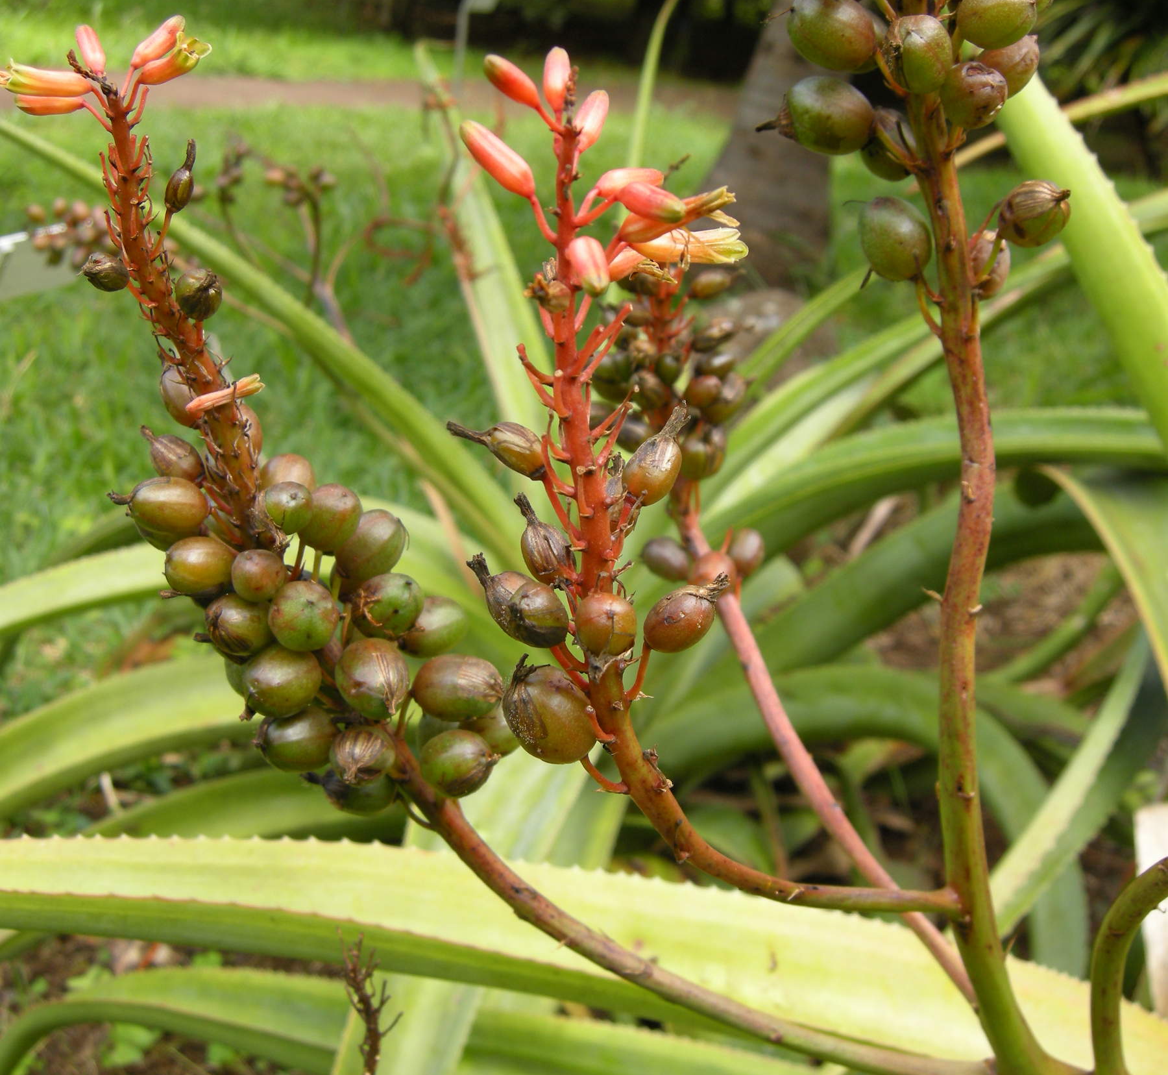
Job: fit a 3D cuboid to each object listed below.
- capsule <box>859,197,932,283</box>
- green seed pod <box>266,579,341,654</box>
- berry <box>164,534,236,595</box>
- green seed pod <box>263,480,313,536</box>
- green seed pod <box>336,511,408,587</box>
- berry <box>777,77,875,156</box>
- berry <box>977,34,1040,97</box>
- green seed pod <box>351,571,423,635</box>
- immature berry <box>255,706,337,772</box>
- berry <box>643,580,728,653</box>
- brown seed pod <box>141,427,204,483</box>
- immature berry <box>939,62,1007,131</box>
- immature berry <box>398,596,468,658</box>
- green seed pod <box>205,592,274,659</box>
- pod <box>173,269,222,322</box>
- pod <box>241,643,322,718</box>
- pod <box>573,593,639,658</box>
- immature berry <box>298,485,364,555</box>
[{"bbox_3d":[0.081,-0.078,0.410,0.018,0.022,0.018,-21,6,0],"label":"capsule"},{"bbox_3d":[-0.079,0.022,0.442,0.019,0.019,0.022,1,-12,-6],"label":"green seed pod"},{"bbox_3d":[-0.111,0.008,0.455,0.021,0.017,0.017,-6,0,-24],"label":"berry"},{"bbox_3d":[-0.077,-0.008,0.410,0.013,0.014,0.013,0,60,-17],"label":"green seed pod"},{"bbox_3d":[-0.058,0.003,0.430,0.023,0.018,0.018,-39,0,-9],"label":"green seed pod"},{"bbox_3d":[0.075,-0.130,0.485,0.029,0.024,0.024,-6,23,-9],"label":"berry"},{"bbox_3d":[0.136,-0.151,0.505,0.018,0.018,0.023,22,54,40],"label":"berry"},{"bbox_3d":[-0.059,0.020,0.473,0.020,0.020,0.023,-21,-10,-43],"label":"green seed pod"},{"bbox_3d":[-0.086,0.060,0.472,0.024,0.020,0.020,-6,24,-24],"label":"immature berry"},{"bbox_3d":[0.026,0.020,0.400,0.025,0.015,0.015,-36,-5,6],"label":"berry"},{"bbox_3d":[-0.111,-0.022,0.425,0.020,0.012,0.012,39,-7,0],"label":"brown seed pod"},{"bbox_3d":[0.106,-0.121,0.430,0.018,0.018,0.021,10,-19,-29],"label":"immature berry"},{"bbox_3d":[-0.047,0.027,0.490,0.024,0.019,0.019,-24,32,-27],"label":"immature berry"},{"bbox_3d":[-0.098,0.025,0.447,0.018,0.018,0.021,13,27,27],"label":"green seed pod"},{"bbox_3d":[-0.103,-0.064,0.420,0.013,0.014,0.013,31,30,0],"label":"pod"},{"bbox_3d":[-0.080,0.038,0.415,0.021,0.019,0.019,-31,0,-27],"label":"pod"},{"bbox_3d":[0.006,0.023,0.417,0.016,0.016,0.019,0,-12,0],"label":"pod"},{"bbox_3d":[-0.074,-0.005,0.460,0.018,0.021,0.018,17,34,-12],"label":"immature berry"}]

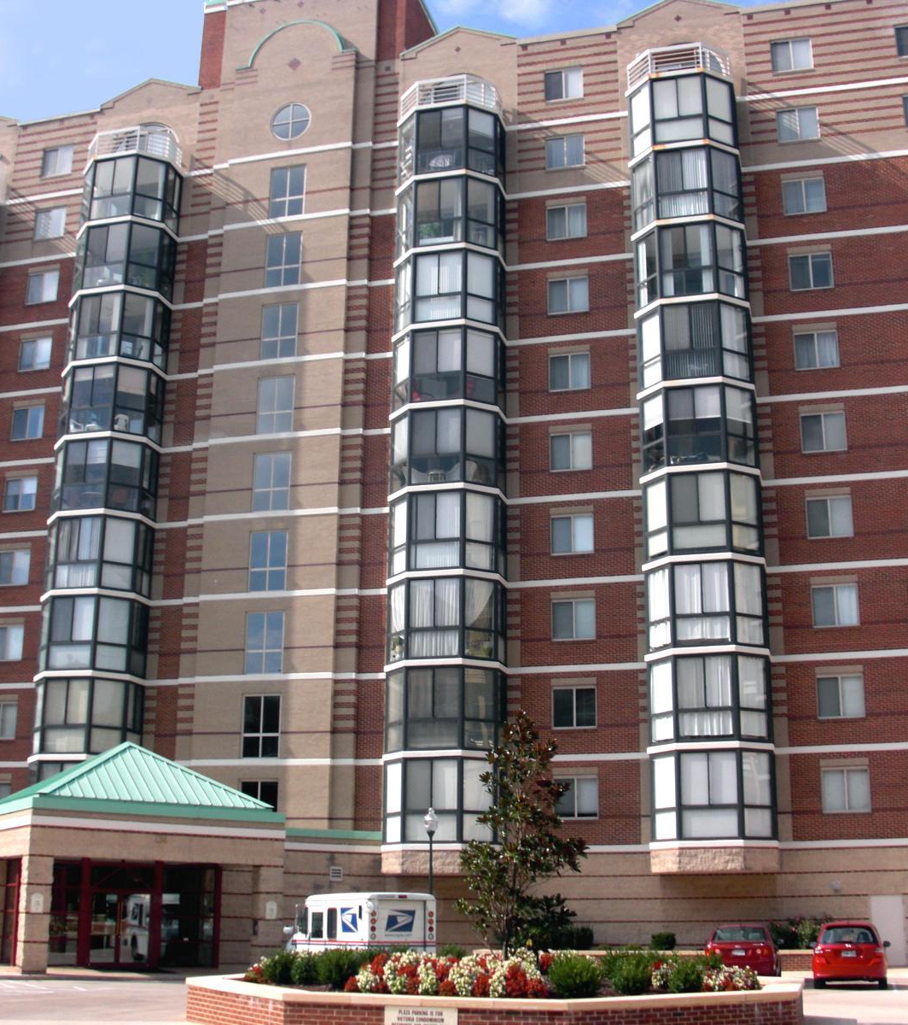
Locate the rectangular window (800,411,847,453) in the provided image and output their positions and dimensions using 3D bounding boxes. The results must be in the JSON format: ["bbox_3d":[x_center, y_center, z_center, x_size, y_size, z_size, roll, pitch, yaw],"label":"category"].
[{"bbox_3d":[11.393,-2.482,43.770,1.340,1.230,0.120,-4,-17,15],"label":"rectangular window"}]

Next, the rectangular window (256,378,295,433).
[{"bbox_3d":[-6.061,-3.654,48.415,1.335,2.000,0.140,-4,-17,15],"label":"rectangular window"}]

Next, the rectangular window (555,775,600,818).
[{"bbox_3d":[3.716,8.607,42.887,1.365,1.267,0.150,-4,-17,15],"label":"rectangular window"}]

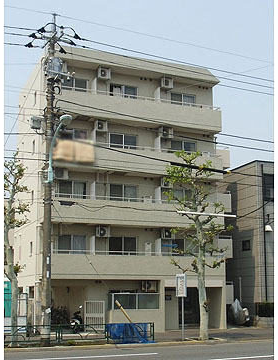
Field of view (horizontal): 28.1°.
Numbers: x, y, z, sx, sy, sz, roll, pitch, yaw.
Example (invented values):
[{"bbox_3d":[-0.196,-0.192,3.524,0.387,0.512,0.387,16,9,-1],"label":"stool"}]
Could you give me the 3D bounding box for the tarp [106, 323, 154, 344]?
[{"bbox_3d":[-0.372,6.004,21.817,1.900,0.790,0.500,6,-13,-25],"label":"tarp"}]

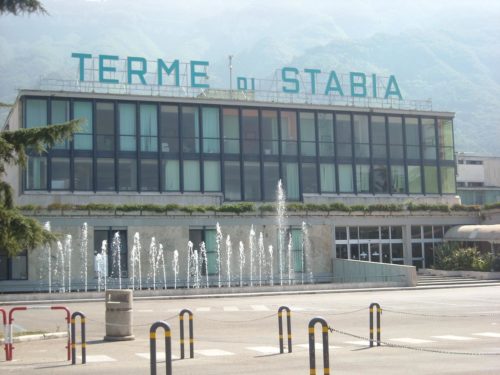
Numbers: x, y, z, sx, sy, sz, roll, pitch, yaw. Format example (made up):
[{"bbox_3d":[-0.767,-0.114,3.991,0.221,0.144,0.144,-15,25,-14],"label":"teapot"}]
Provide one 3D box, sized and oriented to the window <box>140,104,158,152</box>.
[{"bbox_3d":[-6.680,-3.904,58.092,1.218,3.107,0.100,1,-6,-22],"label":"window"}]

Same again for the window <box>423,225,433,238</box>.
[{"bbox_3d":[12.080,2.994,59.965,0.712,0.954,0.150,1,-7,-22],"label":"window"}]

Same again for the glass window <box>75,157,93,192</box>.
[{"bbox_3d":[-10.350,-0.834,54.836,1.193,1.983,0.120,1,-6,-22],"label":"glass window"}]

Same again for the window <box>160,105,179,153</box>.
[{"bbox_3d":[-5.167,-3.790,56.980,1.211,3.098,0.120,1,-7,-22],"label":"window"}]

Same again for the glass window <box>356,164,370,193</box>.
[{"bbox_3d":[8.190,-0.629,63.771,1.218,2.017,0.100,1,-6,-22],"label":"glass window"}]

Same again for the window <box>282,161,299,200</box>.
[{"bbox_3d":[2.790,-0.392,60.167,1.193,2.530,0.120,1,-6,-22],"label":"window"}]

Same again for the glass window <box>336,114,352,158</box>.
[{"bbox_3d":[6.357,-3.459,59.440,1.187,3.022,0.120,1,-7,-22],"label":"glass window"}]

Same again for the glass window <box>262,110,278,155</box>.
[{"bbox_3d":[1.391,-3.658,59.195,1.190,3.113,0.150,1,-7,-22],"label":"glass window"}]

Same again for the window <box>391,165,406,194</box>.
[{"bbox_3d":[10.616,-0.607,62.946,1.256,2.090,0.120,1,-7,-22],"label":"window"}]

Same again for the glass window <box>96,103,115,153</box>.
[{"bbox_3d":[-9.367,-3.937,57.003,1.218,3.107,0.100,1,-6,-22],"label":"glass window"}]

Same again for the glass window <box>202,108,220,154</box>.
[{"bbox_3d":[-2.459,-3.637,55.812,1.179,3.040,0.120,1,-7,-22],"label":"glass window"}]

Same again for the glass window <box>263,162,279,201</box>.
[{"bbox_3d":[1.479,-0.432,61.021,1.218,2.580,0.100,1,-6,-22],"label":"glass window"}]

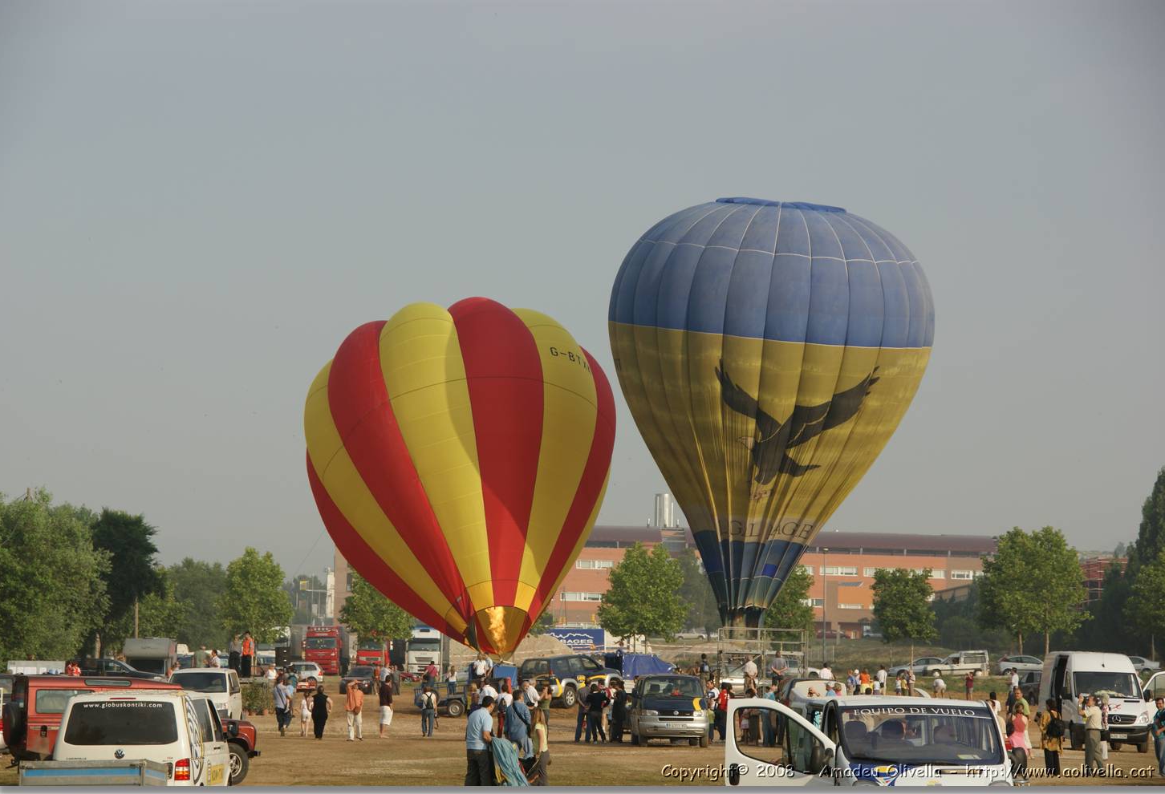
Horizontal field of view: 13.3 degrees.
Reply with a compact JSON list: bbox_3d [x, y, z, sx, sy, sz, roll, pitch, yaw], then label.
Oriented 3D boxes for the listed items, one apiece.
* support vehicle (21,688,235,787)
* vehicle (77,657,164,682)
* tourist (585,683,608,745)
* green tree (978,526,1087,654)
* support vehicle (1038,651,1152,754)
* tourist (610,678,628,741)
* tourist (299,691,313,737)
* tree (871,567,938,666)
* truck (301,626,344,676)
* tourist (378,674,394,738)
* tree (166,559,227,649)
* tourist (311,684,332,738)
[{"bbox_3d":[-6.080,5.109,69.840,1.900,1.970,4.890,1,-3,4],"label":"support vehicle"},{"bbox_3d":[-19.162,11.328,200.000,4.700,1.600,1.870,0,-3,20],"label":"vehicle"},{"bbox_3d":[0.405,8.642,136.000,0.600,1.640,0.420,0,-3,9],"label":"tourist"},{"bbox_3d":[33.851,15.015,375.000,8.200,10.700,7.500,0,-3,0],"label":"green tree"},{"bbox_3d":[13.828,8.270,135.000,2.020,2.680,5.700,1,-3,-4],"label":"support vehicle"},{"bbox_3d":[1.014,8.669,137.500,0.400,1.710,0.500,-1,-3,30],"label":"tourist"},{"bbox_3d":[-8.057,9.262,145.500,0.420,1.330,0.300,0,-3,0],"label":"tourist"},{"bbox_3d":[20.135,13.876,312.000,4.200,6.400,4.200,0,-3,0],"label":"tree"},{"bbox_3d":[-19.648,19.413,378.000,2.550,3.850,6.300,0,-3,0],"label":"truck"},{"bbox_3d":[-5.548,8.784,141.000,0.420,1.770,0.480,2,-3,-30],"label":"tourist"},{"bbox_3d":[-32.547,18.380,425.000,6.400,9.300,6.200,0,-3,0],"label":"tree"},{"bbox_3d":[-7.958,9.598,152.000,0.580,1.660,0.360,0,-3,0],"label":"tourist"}]

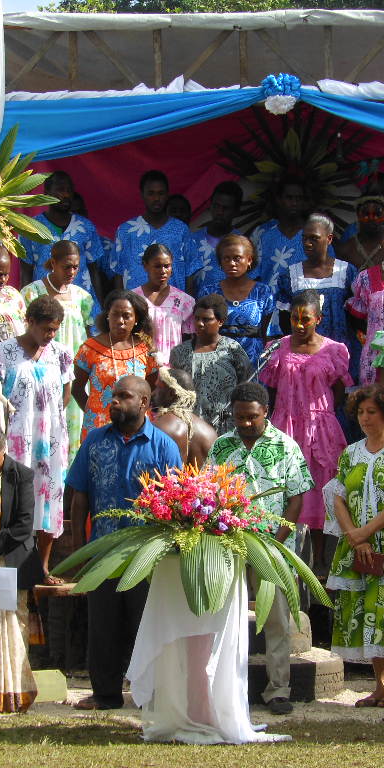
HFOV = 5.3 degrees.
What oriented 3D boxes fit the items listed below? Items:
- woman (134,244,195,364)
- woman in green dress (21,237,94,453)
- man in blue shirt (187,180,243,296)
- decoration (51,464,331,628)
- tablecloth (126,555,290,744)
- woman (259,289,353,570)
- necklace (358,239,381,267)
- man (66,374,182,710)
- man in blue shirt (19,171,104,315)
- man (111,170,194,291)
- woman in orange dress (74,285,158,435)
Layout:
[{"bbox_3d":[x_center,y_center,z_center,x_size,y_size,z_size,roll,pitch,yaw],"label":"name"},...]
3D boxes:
[{"bbox_3d":[-0.162,-0.013,23.700,0.470,1.560,0.320,0,0,-9],"label":"woman"},{"bbox_3d":[-0.764,-0.025,23.700,0.500,1.580,0.340,0,0,-17],"label":"woman in green dress"},{"bbox_3d":[0.158,-0.380,24.900,0.490,1.670,0.330,0,0,11],"label":"man in blue shirt"},{"bbox_3d":[-0.002,0.755,19.500,1.300,0.760,0.950,0,0,0],"label":"decoration"},{"bbox_3d":[0.072,1.237,19.500,0.750,0.880,0.550,0,0,0],"label":"tablecloth"},{"bbox_3d":[0.612,0.270,22.500,0.500,1.560,0.320,0,0,7],"label":"woman"},{"bbox_3d":[1.009,-0.737,23.700,0.160,0.190,0.110,0,0,3],"label":"necklace"},{"bbox_3d":[-0.341,0.802,21.100,0.520,1.700,0.340,0,0,20],"label":"man"},{"bbox_3d":[-0.761,-0.404,24.500,0.500,1.700,0.330,0,0,-3],"label":"man in blue shirt"},{"bbox_3d":[-0.223,-0.424,24.800,0.500,1.690,0.330,0,0,-3],"label":"man"},{"bbox_3d":[-0.418,0.276,22.800,0.470,1.600,0.340,0,0,0],"label":"woman in orange dress"}]

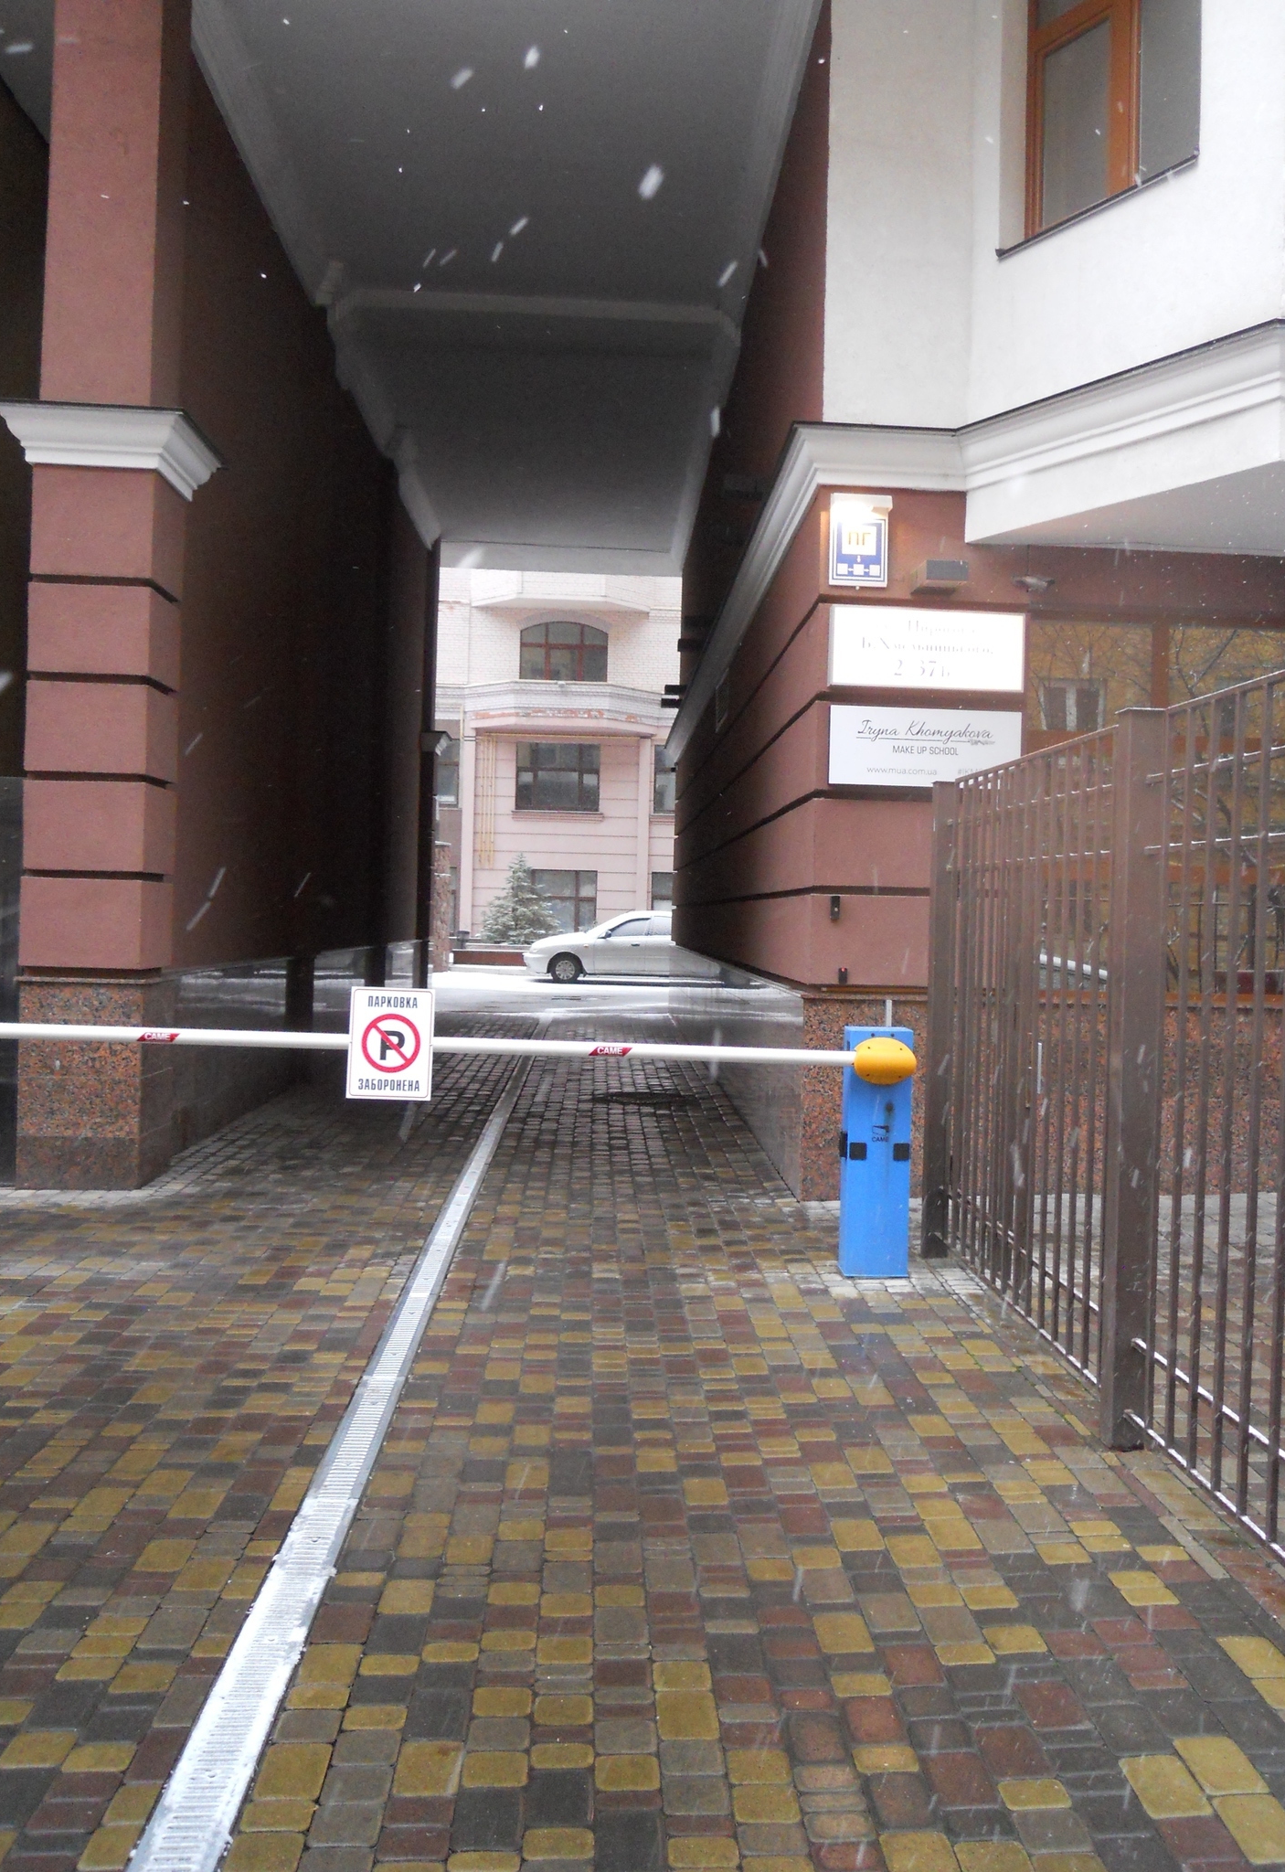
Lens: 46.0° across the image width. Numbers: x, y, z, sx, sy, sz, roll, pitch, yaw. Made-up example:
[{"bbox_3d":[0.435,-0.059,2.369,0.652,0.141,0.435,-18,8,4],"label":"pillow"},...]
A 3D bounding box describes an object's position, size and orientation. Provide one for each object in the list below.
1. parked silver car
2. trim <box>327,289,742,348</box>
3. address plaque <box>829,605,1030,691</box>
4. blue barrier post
[{"bbox_3d":[-0.254,0.217,30.510,4.240,1.440,1.680,2,1,-2],"label":"parked silver car"},{"bbox_3d":[-0.897,-5.317,13.117,3.500,0.310,0.270,2,1,-2],"label":"trim"},{"bbox_3d":[1.464,-1.470,7.819,0.990,0.405,0.120,2,1,-2],"label":"address plaque"},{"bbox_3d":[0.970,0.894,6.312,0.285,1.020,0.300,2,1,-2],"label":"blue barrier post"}]

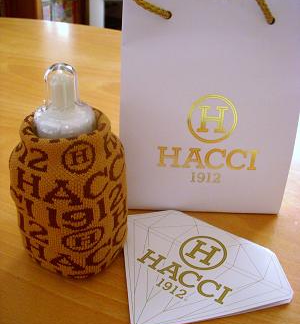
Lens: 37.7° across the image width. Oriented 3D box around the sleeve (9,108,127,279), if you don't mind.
[{"bbox_3d":[-0.053,0.022,0.293,0.074,0.098,0.074,-7,31,-11],"label":"sleeve"}]

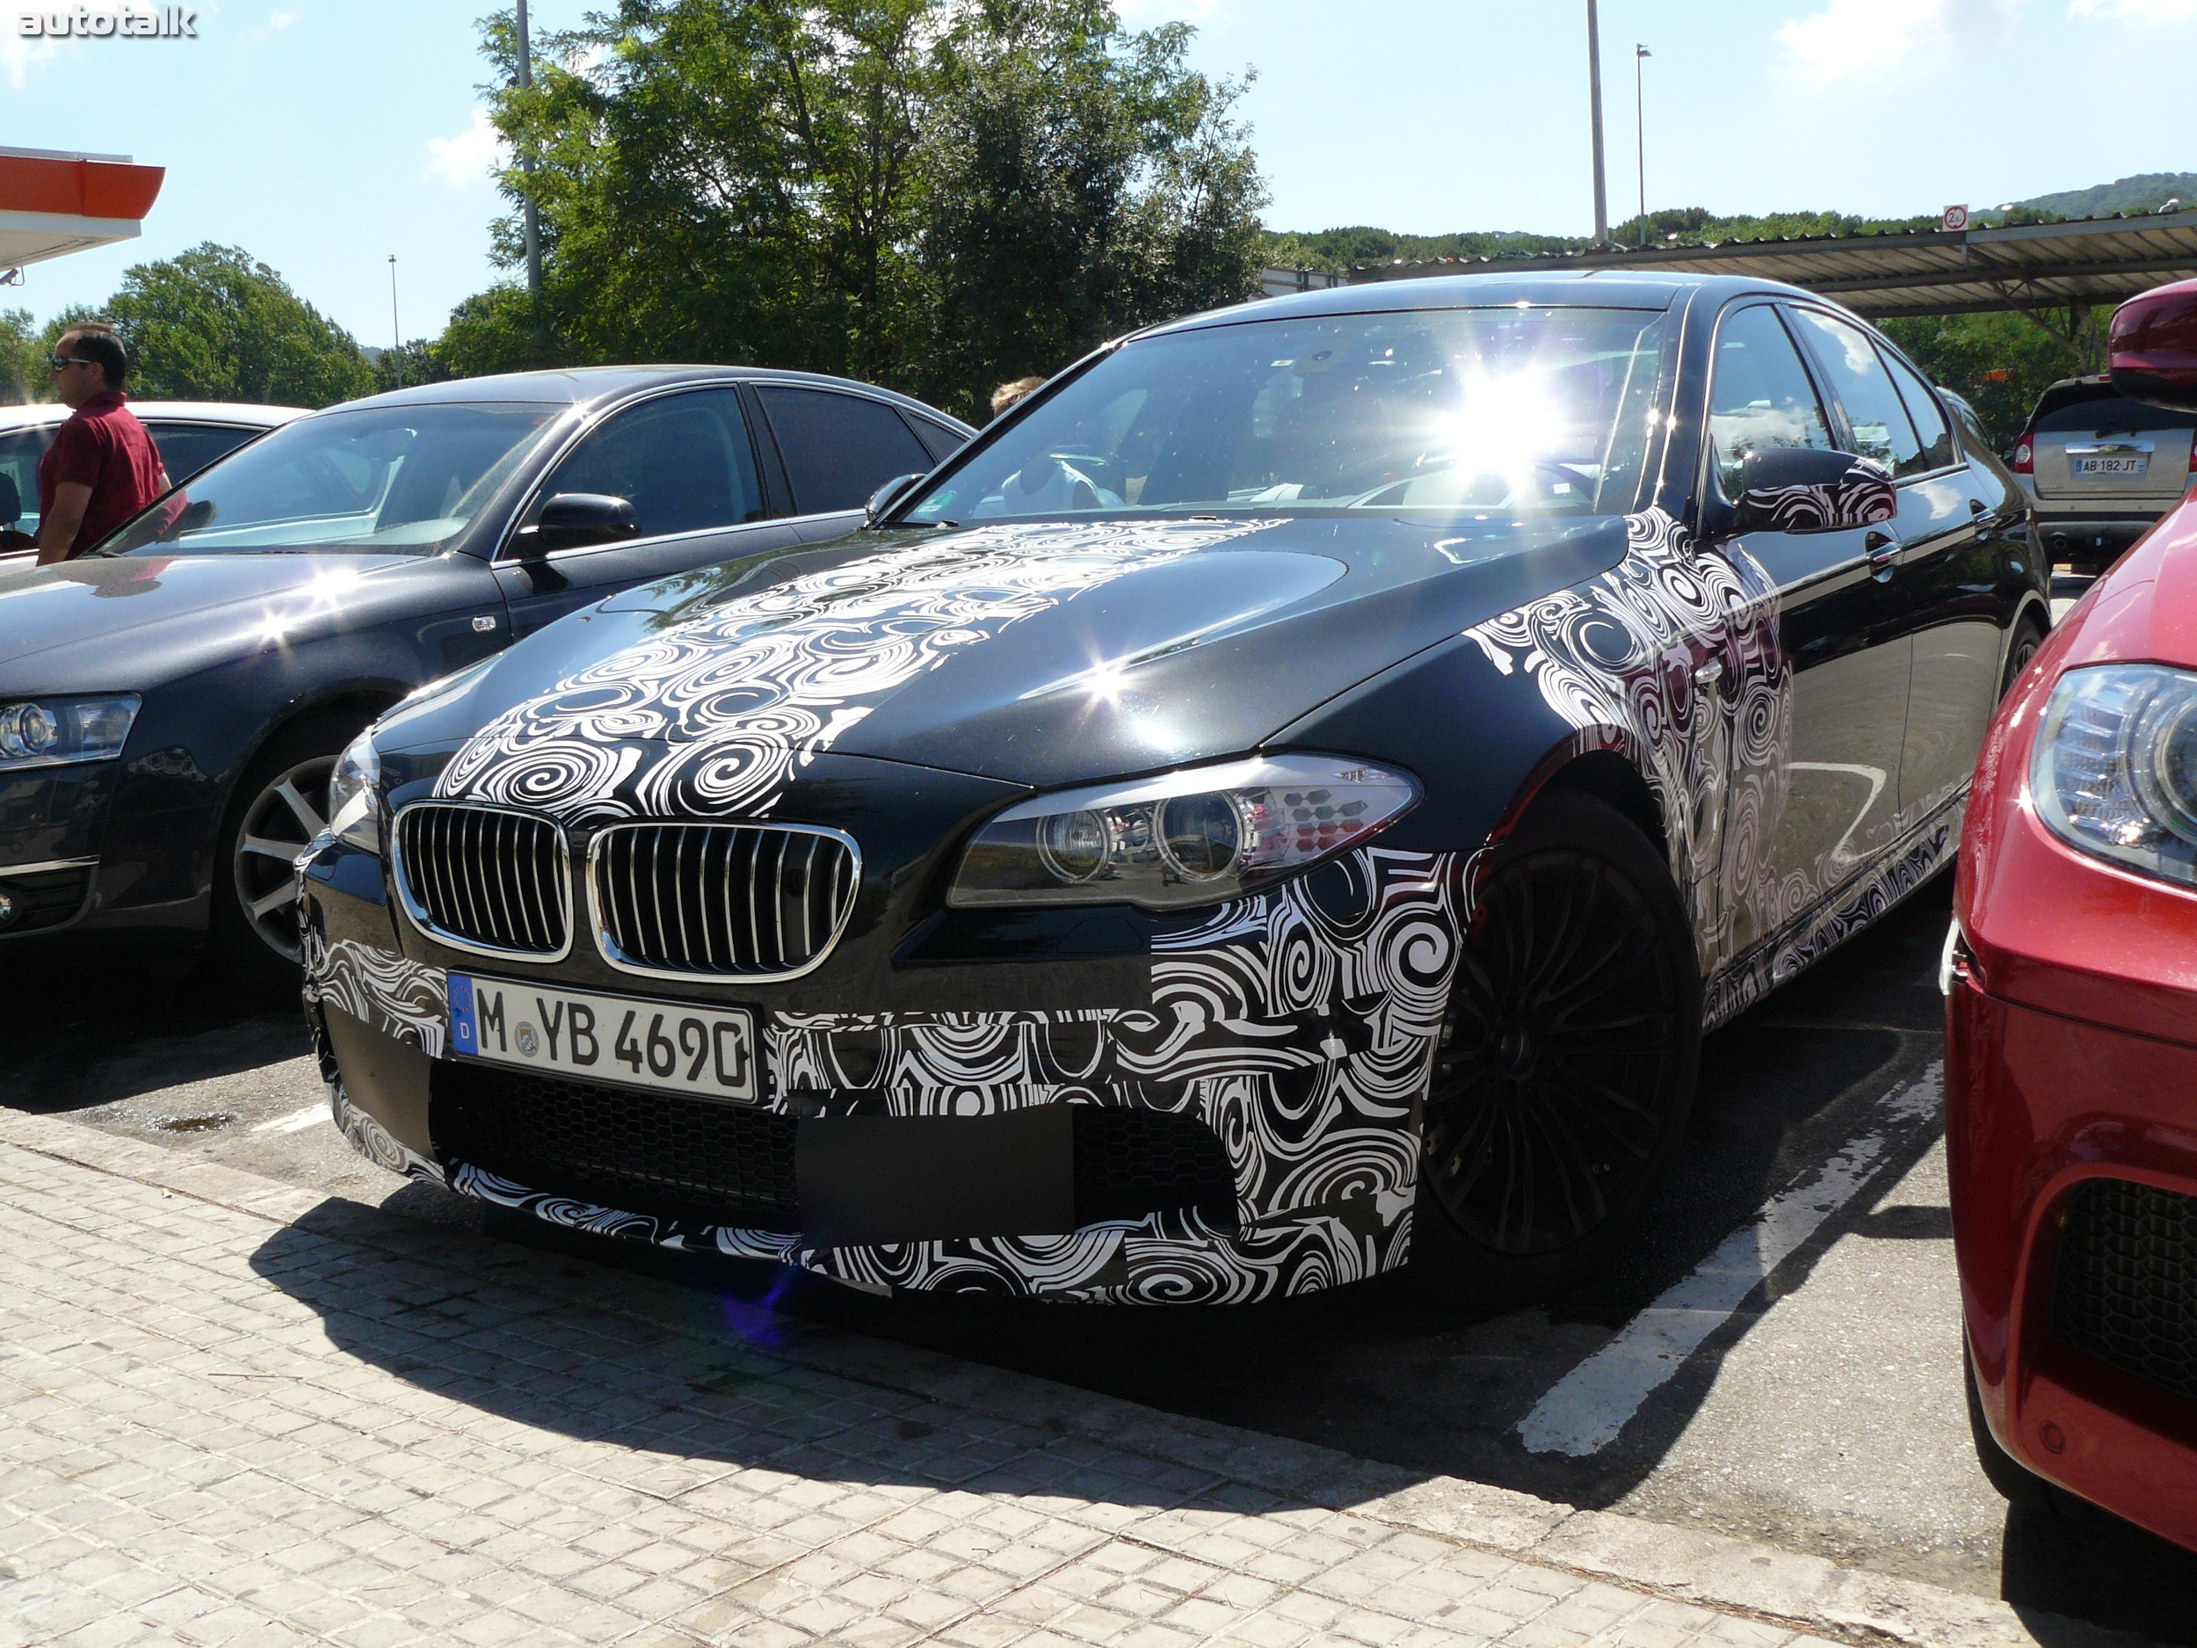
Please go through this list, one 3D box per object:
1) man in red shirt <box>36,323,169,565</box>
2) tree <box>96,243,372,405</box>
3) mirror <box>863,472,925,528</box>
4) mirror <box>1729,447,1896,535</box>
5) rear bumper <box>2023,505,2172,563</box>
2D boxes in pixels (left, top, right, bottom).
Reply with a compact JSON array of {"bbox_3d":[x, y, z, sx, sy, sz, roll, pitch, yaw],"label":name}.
[{"bbox_3d":[-3.086,-0.743,7.241,0.360,1.650,0.500,1,10,17],"label":"man in red shirt"},{"bbox_3d":[-20.386,-10.644,54.530,6.200,6.189,6.000,-5,10,-15],"label":"tree"},{"bbox_3d":[-0.427,-0.652,4.704,0.240,0.138,0.130,4,12,33],"label":"mirror"},{"bbox_3d":[1.149,-0.537,3.685,0.240,0.138,0.130,4,12,33],"label":"mirror"},{"bbox_3d":[8.190,-2.364,18.470,1.780,0.480,0.450,3,11,30],"label":"rear bumper"}]

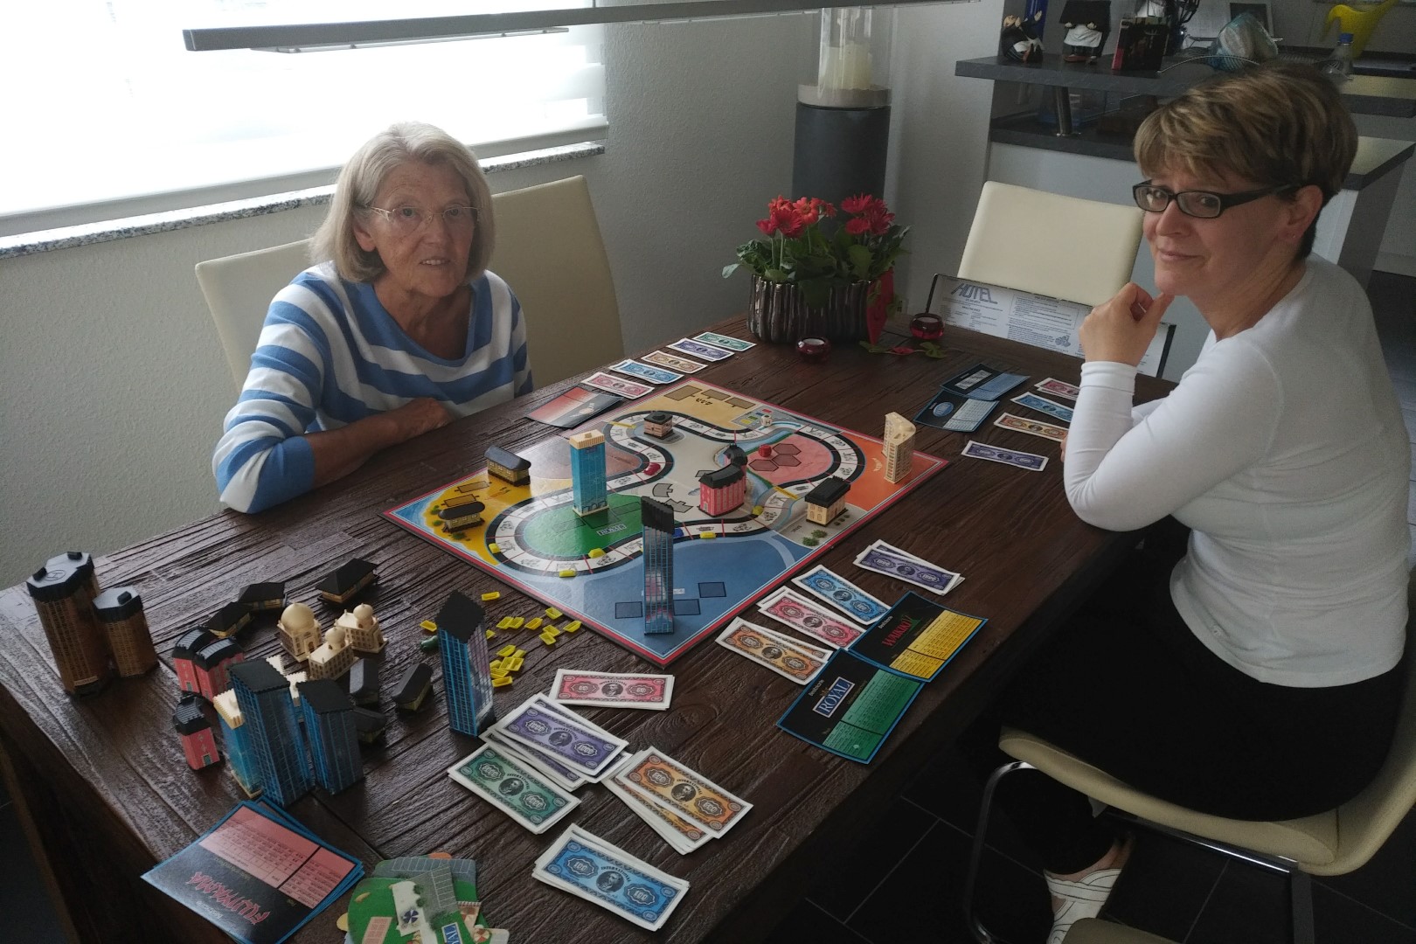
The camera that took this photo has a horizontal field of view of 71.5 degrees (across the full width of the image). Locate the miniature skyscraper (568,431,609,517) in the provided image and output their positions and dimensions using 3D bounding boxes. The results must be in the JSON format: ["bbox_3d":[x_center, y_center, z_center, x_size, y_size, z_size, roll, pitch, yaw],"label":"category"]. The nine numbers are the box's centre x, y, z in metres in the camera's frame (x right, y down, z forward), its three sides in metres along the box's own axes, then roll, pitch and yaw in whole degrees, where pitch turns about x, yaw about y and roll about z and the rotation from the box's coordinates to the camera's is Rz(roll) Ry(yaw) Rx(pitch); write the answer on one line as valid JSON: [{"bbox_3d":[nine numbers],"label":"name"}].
[{"bbox_3d":[-0.153,0.001,1.271,0.042,0.106,0.026,-16,31,-29],"label":"miniature skyscraper"}]

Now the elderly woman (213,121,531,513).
[{"bbox_3d":[-0.496,0.062,1.601,0.510,1.210,0.600,-17,32,-31],"label":"elderly woman"}]

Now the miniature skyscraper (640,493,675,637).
[{"bbox_3d":[-0.052,0.100,1.031,0.030,0.149,0.030,-2,27,-5],"label":"miniature skyscraper"}]

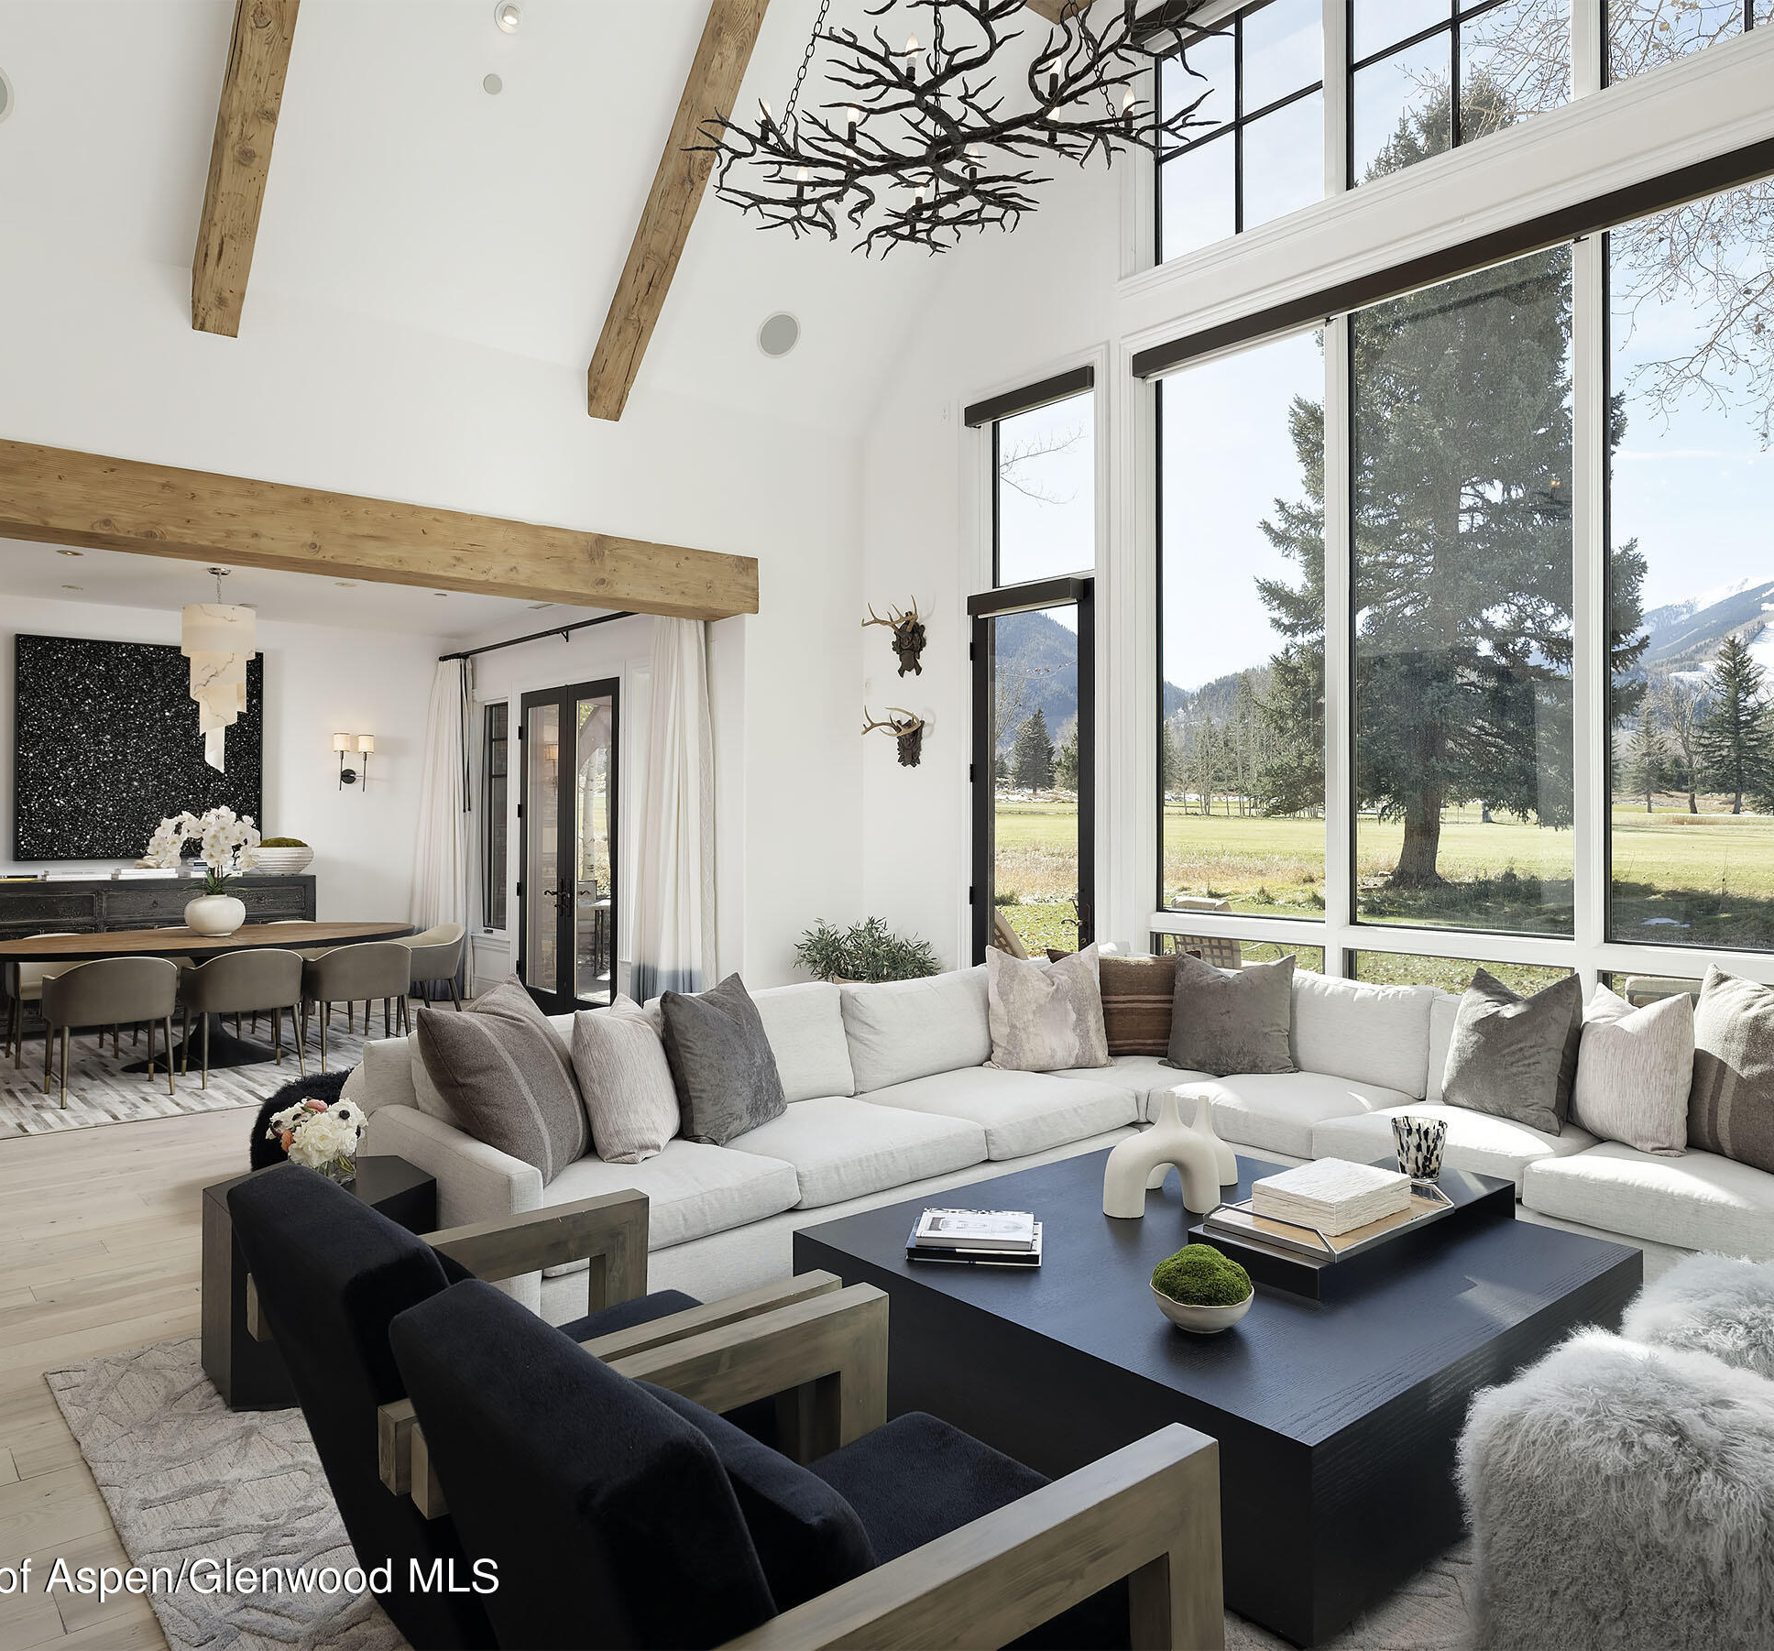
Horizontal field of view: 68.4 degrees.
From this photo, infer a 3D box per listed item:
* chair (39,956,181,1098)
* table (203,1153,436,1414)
[{"bbox_3d":[-4.146,1.056,6.980,0.545,0.760,0.560,0,1,-41],"label":"chair"},{"bbox_3d":[-1.513,1.199,3.500,0.530,0.480,0.610,0,0,-41],"label":"table"}]

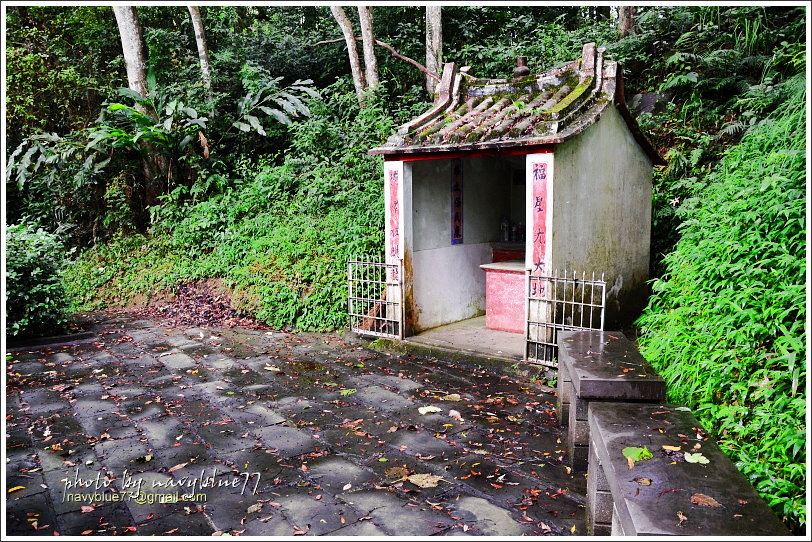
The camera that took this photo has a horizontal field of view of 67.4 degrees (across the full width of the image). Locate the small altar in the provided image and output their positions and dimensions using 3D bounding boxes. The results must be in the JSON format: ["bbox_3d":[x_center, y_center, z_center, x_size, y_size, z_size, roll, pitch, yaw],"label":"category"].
[{"bbox_3d":[1.217,0.285,6.471,0.660,0.670,0.550,5,9,40],"label":"small altar"}]

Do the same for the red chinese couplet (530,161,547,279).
[{"bbox_3d":[1.115,-0.336,5.111,0.133,1.120,0.015,5,9,40],"label":"red chinese couplet"}]

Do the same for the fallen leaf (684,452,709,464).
[{"bbox_3d":[1.132,0.728,2.371,0.086,0.013,0.101,0,7,8],"label":"fallen leaf"}]

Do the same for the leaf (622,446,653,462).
[{"bbox_3d":[0.922,0.722,2.413,0.119,0.020,0.130,-1,7,-5],"label":"leaf"}]

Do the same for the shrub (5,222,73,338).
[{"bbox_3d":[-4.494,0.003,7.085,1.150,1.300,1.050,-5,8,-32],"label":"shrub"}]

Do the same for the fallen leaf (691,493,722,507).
[{"bbox_3d":[1.006,0.768,2.041,0.100,0.020,0.070,4,9,35],"label":"fallen leaf"}]

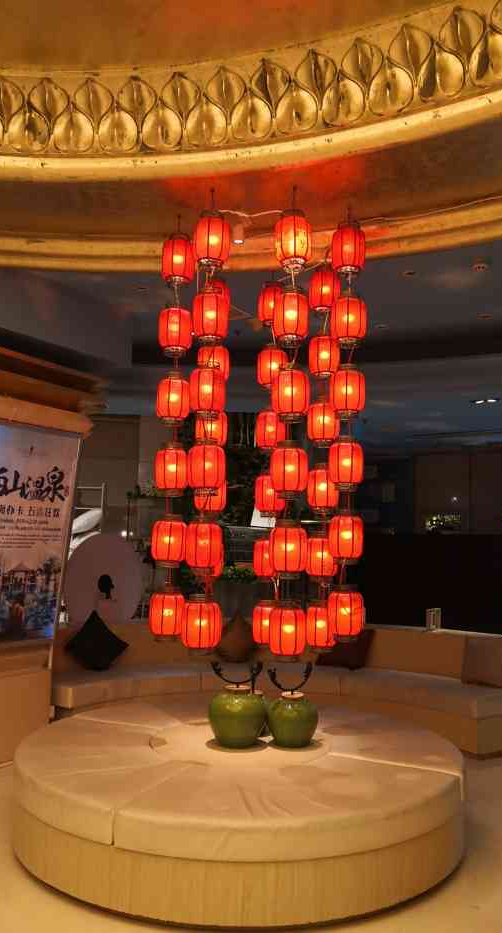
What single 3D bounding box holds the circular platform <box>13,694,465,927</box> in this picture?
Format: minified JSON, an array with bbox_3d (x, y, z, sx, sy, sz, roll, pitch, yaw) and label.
[{"bbox_3d":[-0.064,1.763,4.167,2.510,0.400,2.510,1,-6,0],"label":"circular platform"}]

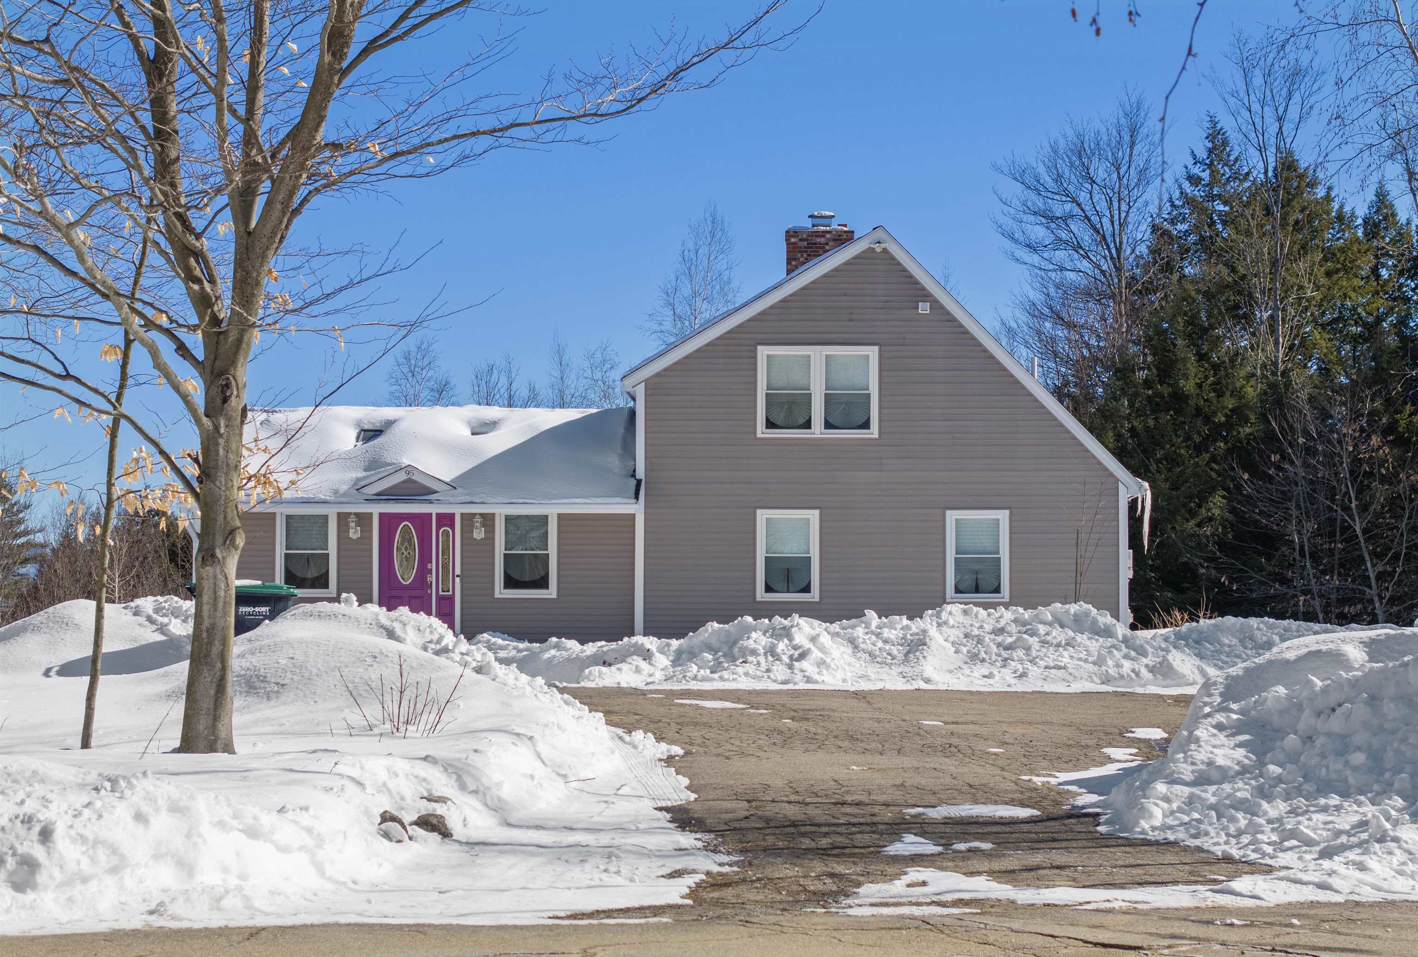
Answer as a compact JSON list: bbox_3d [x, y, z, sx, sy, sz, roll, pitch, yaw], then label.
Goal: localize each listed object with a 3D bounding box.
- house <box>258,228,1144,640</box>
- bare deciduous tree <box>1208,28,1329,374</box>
[{"bbox_3d":[-0.718,-0.795,51.659,15.900,7.600,9.000,0,-2,0],"label":"house"},{"bbox_3d":[12.562,-3.214,64.153,2.770,13.460,2.770,0,-2,0],"label":"bare deciduous tree"}]

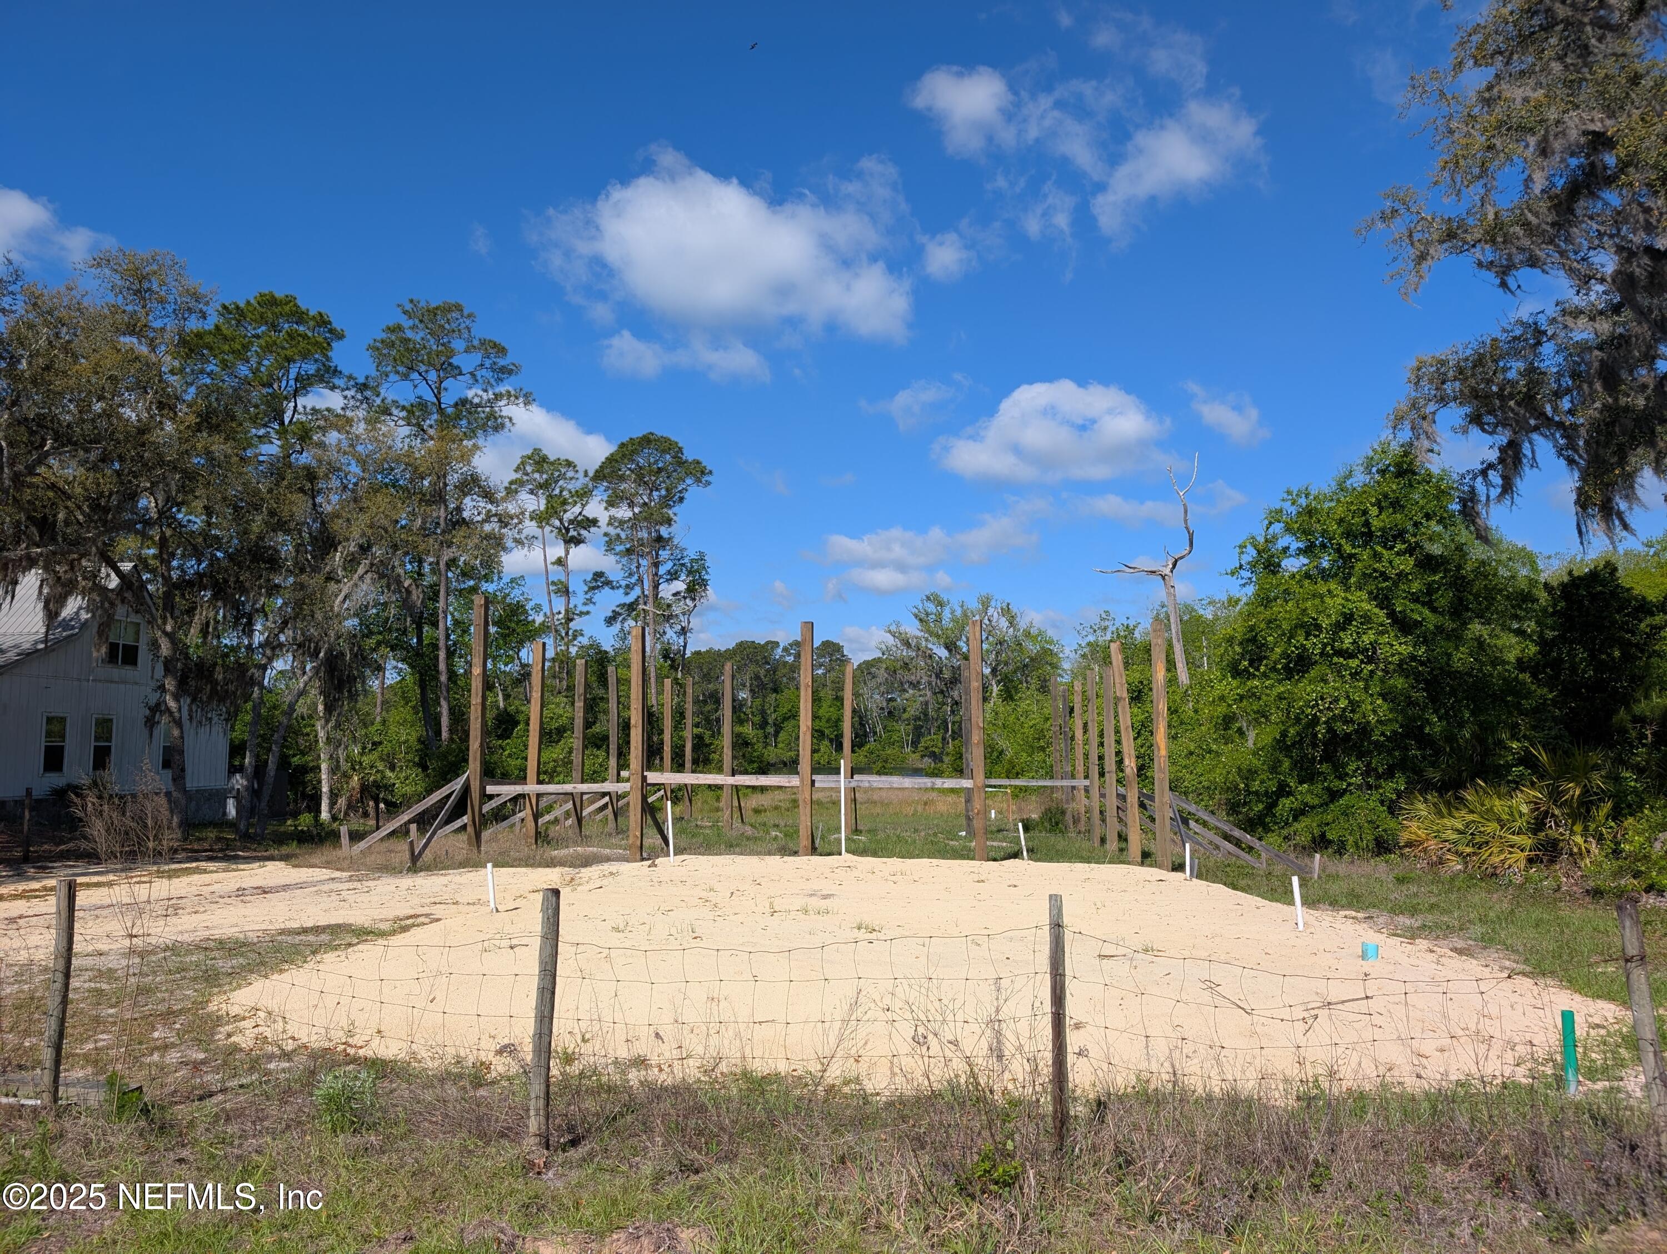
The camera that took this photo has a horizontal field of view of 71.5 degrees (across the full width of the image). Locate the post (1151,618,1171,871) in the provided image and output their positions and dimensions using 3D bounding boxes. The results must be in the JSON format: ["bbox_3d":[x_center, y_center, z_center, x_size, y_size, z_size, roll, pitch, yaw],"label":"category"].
[{"bbox_3d":[4.605,1.639,16.277,0.150,3.554,0.150,-1,-6,5],"label":"post"}]

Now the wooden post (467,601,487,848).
[{"bbox_3d":[-5.760,1.555,18.757,0.187,4.156,0.187,-1,-6,5],"label":"wooden post"}]

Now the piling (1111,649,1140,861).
[{"bbox_3d":[5.481,2.377,21.672,0.187,4.167,0.187,-4,-6,5],"label":"piling"}]

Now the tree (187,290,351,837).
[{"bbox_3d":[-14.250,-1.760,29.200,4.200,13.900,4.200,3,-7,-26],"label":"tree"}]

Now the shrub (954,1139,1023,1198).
[{"bbox_3d":[0.625,2.182,4.661,0.270,0.222,0.260,0,-6,0],"label":"shrub"}]

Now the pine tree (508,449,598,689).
[{"bbox_3d":[-18.437,-1.094,79.122,6.000,22.491,5.500,0,-6,0],"label":"pine tree"}]

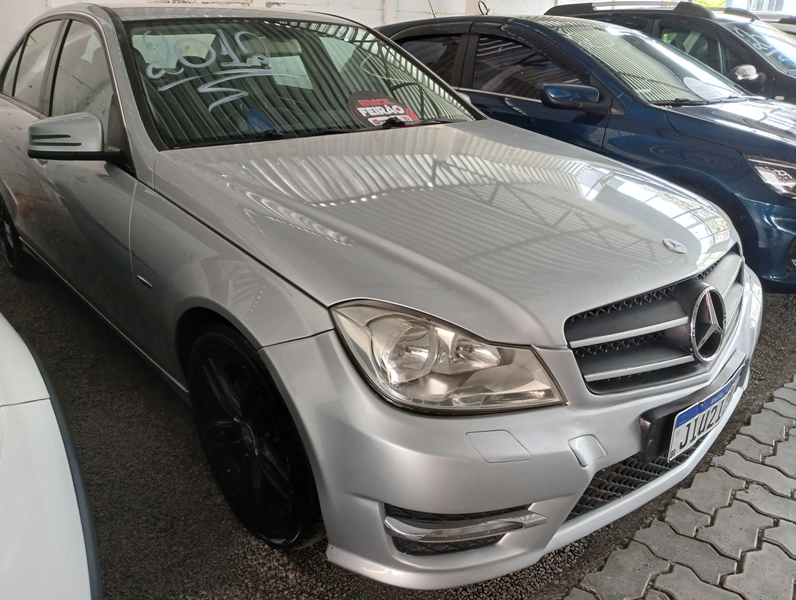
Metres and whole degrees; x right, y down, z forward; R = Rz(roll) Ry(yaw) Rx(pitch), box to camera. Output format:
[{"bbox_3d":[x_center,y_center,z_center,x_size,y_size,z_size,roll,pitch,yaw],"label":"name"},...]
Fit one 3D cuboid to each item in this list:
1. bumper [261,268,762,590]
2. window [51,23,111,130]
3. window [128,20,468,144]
[{"bbox_3d":[0.568,0.170,1.738,1.770,0.560,0.670,-18,28,-38],"label":"bumper"},{"bbox_3d":[-1.226,-0.871,2.348,0.070,0.430,0.760,6,12,-45],"label":"window"},{"bbox_3d":[-0.324,-0.889,2.388,1.480,0.150,0.800,-18,59,-38],"label":"window"}]

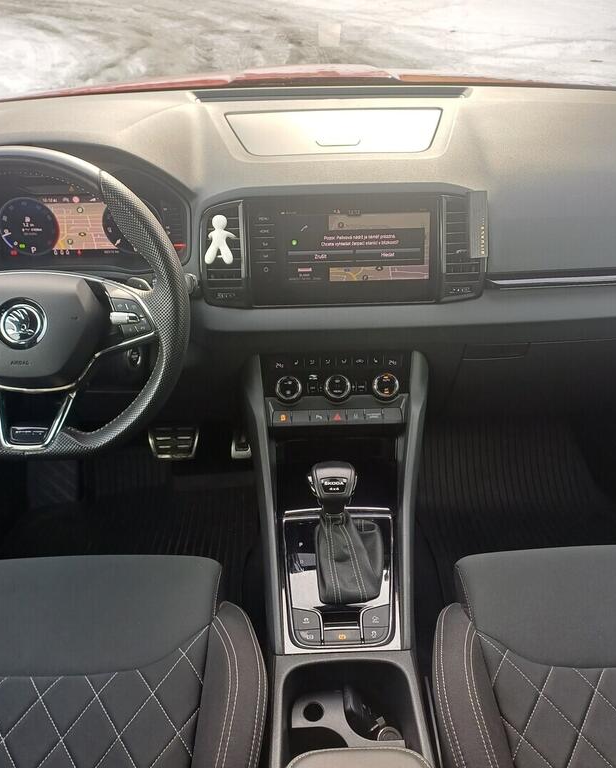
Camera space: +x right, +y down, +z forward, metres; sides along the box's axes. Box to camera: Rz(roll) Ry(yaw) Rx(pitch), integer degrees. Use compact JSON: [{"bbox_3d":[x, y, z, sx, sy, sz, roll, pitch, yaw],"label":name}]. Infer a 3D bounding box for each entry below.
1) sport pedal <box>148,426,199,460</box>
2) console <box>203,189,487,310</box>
[{"bbox_3d":[-0.249,0.110,1.370,0.091,0.062,0.030,-1,9,1],"label":"sport pedal"},{"bbox_3d":[0.053,-0.193,1.045,0.386,0.145,0.075,-1,21,1],"label":"console"}]

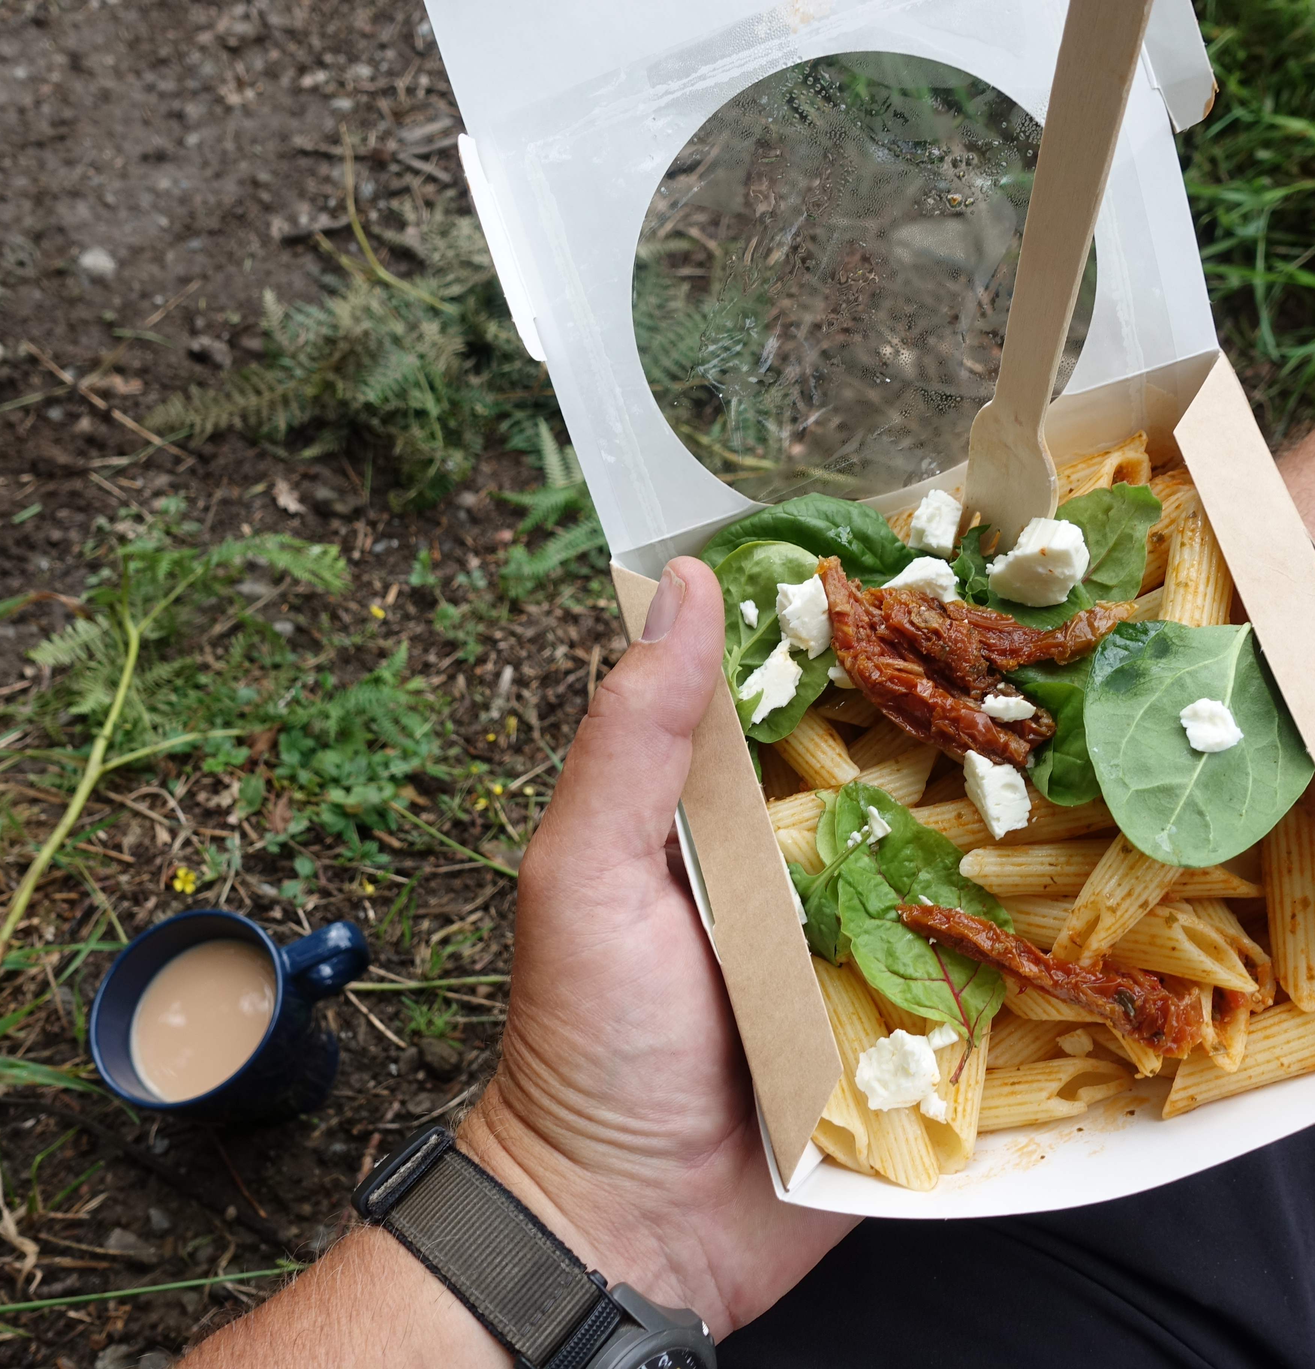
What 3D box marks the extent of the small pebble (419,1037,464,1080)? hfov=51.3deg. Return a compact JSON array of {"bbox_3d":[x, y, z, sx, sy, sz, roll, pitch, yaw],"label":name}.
[{"bbox_3d":[-0.097,0.169,0.620,0.022,0.013,0.017,27,68,26],"label":"small pebble"}]

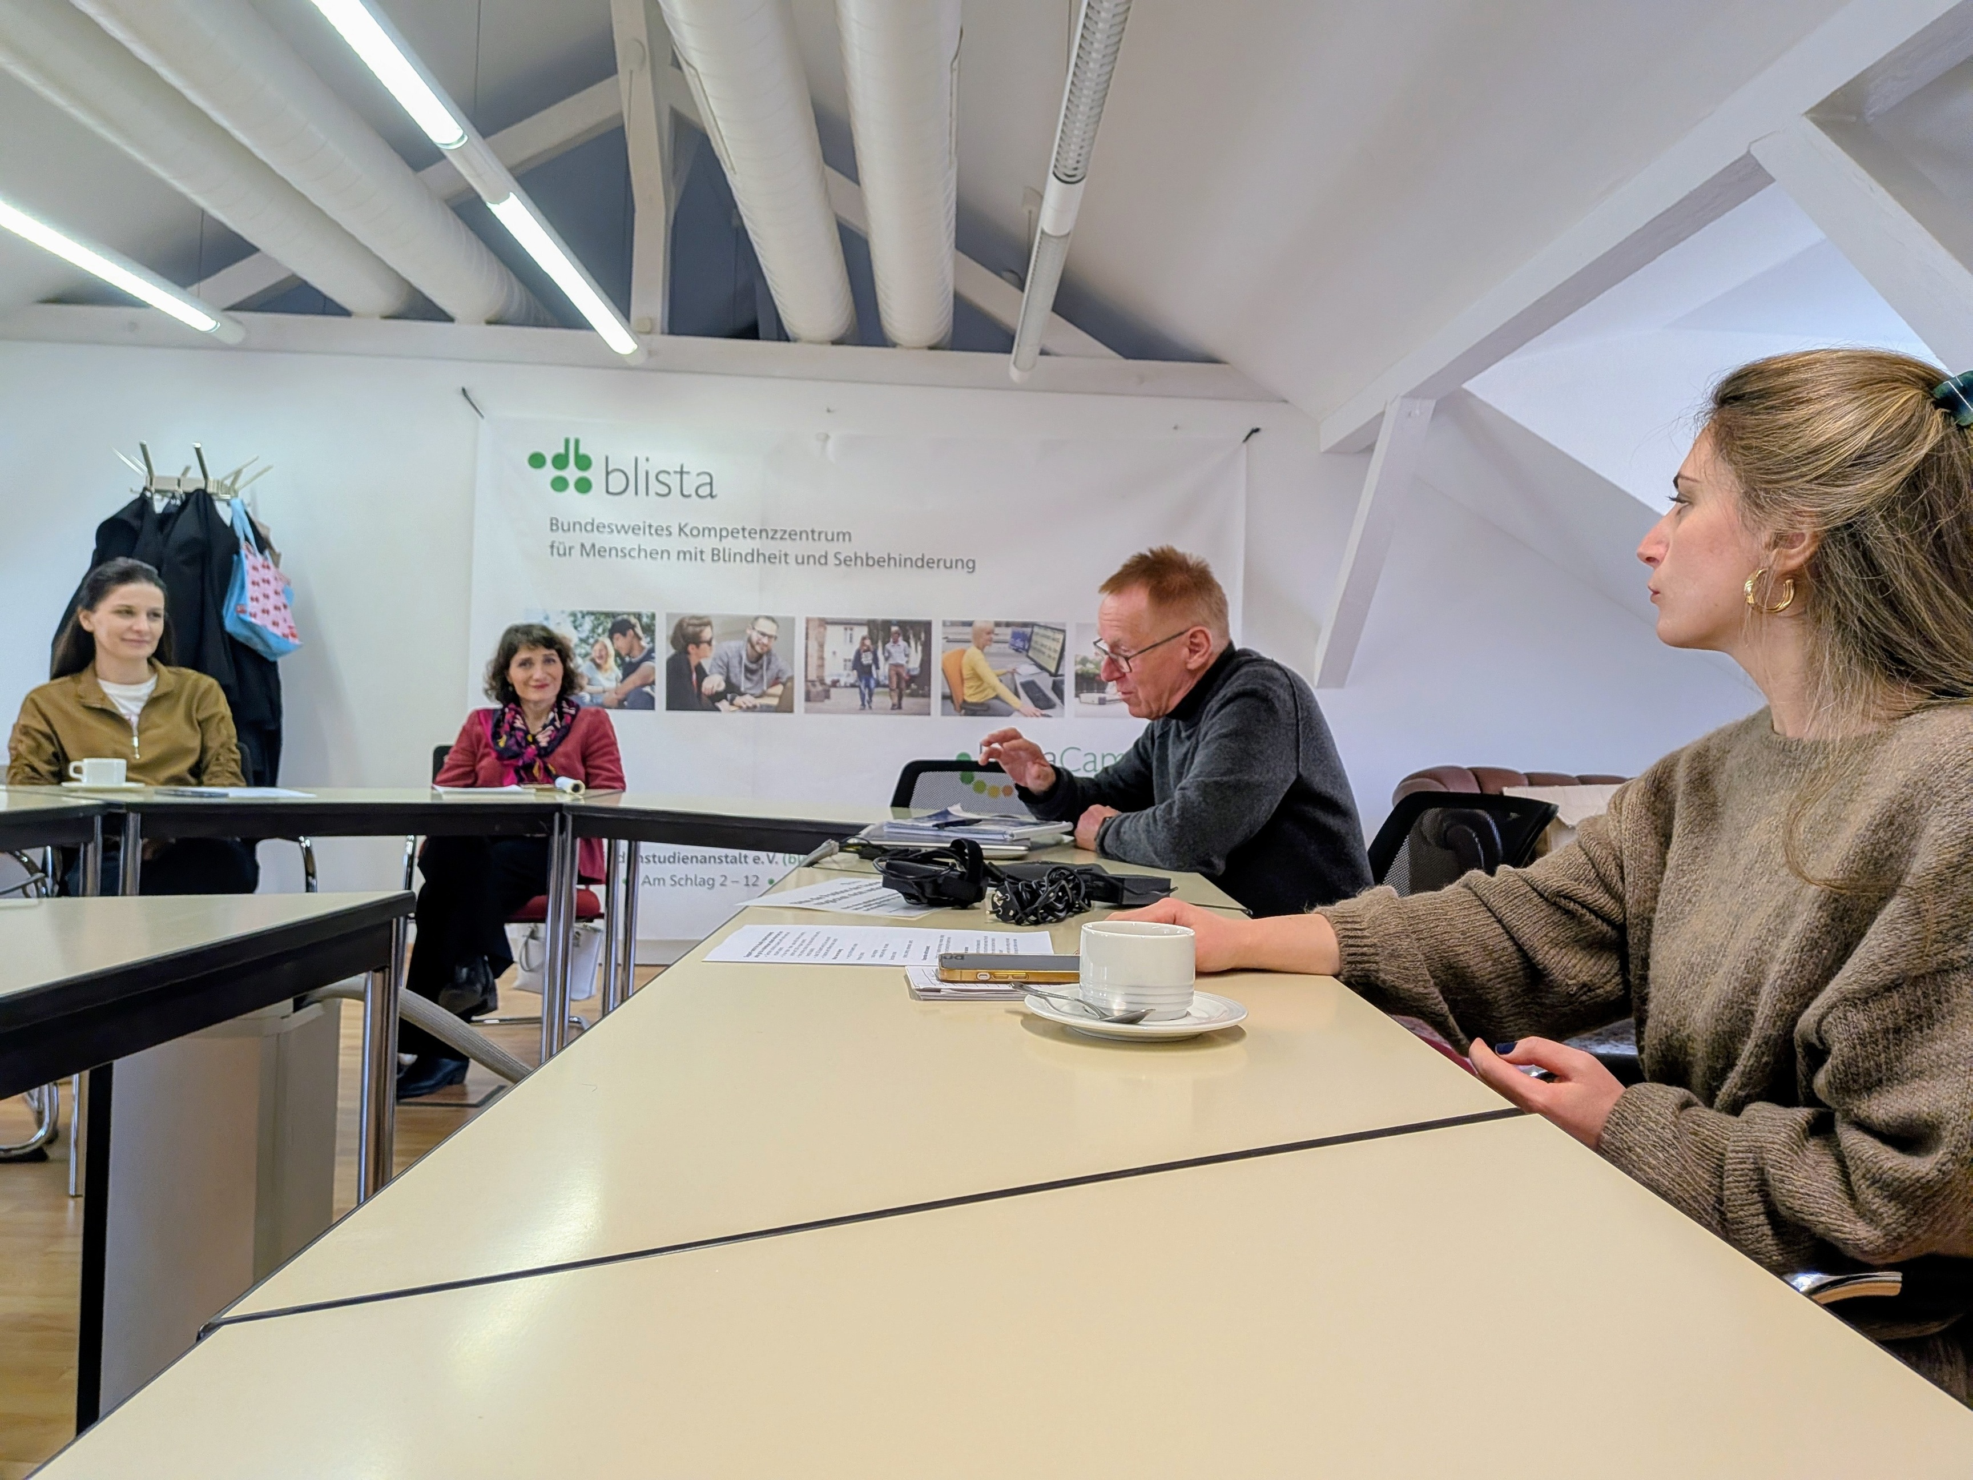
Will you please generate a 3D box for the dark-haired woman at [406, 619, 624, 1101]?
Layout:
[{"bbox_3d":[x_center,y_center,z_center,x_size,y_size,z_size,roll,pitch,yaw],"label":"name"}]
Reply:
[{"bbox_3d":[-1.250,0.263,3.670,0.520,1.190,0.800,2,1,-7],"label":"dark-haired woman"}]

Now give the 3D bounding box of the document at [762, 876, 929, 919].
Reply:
[{"bbox_3d":[-0.123,0.178,1.569,0.210,0.005,0.297,2,1,15],"label":"document"}]

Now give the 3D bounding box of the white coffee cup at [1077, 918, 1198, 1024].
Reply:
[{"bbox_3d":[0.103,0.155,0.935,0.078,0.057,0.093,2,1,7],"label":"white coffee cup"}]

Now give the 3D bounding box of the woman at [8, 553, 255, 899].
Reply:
[{"bbox_3d":[-1.870,0.215,3.020,0.520,1.255,0.760,2,1,-37],"label":"woman"}]

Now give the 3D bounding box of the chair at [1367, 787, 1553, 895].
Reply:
[{"bbox_3d":[0.540,0.510,2.080,0.560,0.850,0.540,2,1,-16],"label":"chair"}]

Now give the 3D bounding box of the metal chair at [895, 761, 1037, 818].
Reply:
[{"bbox_3d":[-0.090,0.478,3.220,0.540,0.850,0.560,2,1,14],"label":"metal chair"}]

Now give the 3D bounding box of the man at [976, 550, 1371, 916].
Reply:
[{"bbox_3d":[0.310,0.319,2.080,0.680,1.216,0.540,2,1,-10],"label":"man"}]

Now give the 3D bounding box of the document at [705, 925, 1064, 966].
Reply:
[{"bbox_3d":[-0.087,0.182,1.230,0.297,0.005,0.210,2,1,-6],"label":"document"}]

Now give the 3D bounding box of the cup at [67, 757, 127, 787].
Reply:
[{"bbox_3d":[-1.908,0.067,2.935,0.103,0.056,0.078,2,1,-26],"label":"cup"}]

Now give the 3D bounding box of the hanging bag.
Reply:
[{"bbox_3d":[-2.357,-0.514,4.450,0.120,0.460,0.230,-17,-17,22],"label":"hanging bag"}]

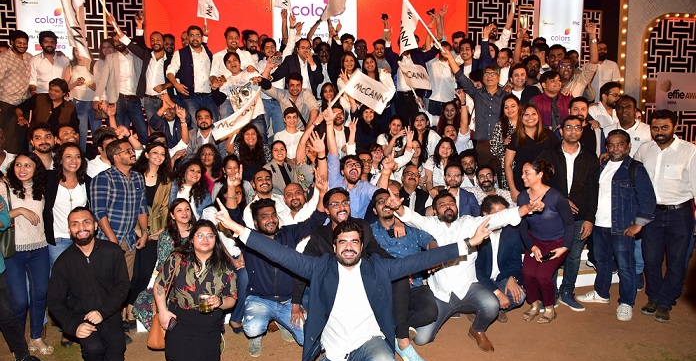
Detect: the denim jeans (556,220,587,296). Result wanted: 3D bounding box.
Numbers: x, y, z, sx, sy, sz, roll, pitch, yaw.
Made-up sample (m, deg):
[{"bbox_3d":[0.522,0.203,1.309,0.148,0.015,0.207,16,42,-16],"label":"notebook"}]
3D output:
[{"bbox_3d":[2.042,0.679,4.380,0.400,0.920,0.300,1,6,11],"label":"denim jeans"}]

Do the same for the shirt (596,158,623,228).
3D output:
[{"bbox_3d":[2.390,0.100,4.100,0.470,0.650,0.280,5,7,44],"label":"shirt"}]

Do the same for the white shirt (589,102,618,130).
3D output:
[{"bbox_3d":[2.607,-0.496,4.700,0.440,0.640,0.280,-2,5,-20],"label":"white shirt"}]

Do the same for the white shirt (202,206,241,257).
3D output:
[{"bbox_3d":[-1.060,0.465,3.980,0.420,0.540,0.280,-1,5,-12],"label":"white shirt"}]

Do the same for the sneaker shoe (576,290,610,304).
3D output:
[{"bbox_3d":[2.337,1.119,4.420,0.290,0.110,0.105,1,6,17],"label":"sneaker shoe"}]

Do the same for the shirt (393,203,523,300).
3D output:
[{"bbox_3d":[0.913,0.597,3.800,0.970,0.740,0.400,0,6,9],"label":"shirt"}]

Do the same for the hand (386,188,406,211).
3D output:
[{"bbox_3d":[0.325,0.134,3.250,0.120,0.180,0.080,-25,6,3],"label":"hand"}]

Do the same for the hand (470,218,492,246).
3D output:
[{"bbox_3d":[0.745,0.286,2.600,0.100,0.180,0.090,33,3,-5],"label":"hand"}]

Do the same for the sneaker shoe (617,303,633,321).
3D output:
[{"bbox_3d":[2.383,1.109,3.995,0.110,0.115,0.290,3,6,30],"label":"sneaker shoe"}]

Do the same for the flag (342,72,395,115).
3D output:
[{"bbox_3d":[0.190,-0.791,4.200,0.390,0.270,0.100,23,5,-5],"label":"flag"}]

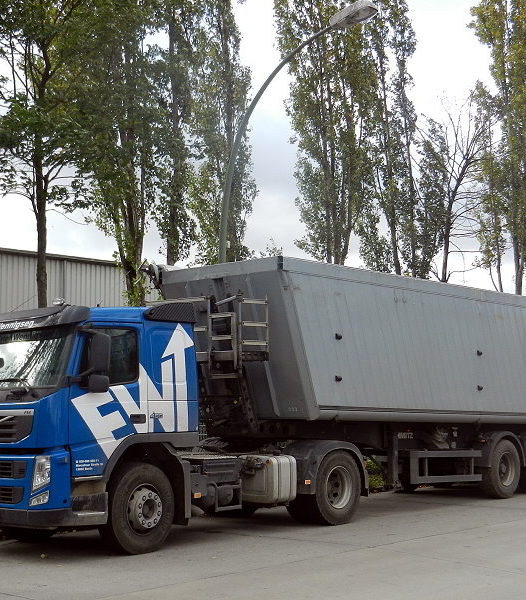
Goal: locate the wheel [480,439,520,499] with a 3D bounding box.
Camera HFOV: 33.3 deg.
[{"bbox_3d":[4.335,3.089,16.077,1.070,1.070,0.370,6,-10,-44],"label":"wheel"}]

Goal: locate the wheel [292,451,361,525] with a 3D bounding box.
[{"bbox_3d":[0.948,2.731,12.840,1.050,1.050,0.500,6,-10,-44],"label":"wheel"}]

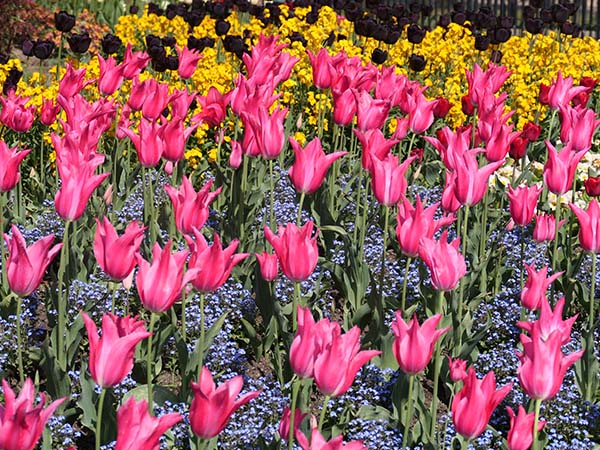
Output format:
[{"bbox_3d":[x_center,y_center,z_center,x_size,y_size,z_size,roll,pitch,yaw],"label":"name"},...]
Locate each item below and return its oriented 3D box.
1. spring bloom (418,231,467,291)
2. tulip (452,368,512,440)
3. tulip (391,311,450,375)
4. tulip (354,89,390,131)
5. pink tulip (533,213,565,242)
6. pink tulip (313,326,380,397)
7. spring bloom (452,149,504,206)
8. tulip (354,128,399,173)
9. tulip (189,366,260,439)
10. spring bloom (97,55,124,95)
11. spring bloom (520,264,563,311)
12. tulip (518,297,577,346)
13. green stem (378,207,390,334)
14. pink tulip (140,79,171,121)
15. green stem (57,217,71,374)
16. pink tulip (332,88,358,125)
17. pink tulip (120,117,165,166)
[{"bbox_3d":[0.206,0.051,2.580,0.067,0.083,0.064,-6,14,0],"label":"spring bloom"},{"bbox_3d":[0.225,0.221,2.200,0.074,0.084,0.070,0,16,0],"label":"tulip"},{"bbox_3d":[0.163,0.159,2.420,0.079,0.082,0.075,3,14,0],"label":"tulip"},{"bbox_3d":[0.153,-0.243,3.780,0.076,0.087,0.072,0,16,0],"label":"tulip"},{"bbox_3d":[0.433,0.004,3.100,0.057,0.048,0.054,0,14,0],"label":"pink tulip"},{"bbox_3d":[0.061,0.175,2.290,0.085,0.085,0.072,0,16,0],"label":"pink tulip"},{"bbox_3d":[0.280,-0.074,2.800,0.079,0.086,0.075,6,14,0],"label":"spring bloom"},{"bbox_3d":[0.137,-0.134,3.200,0.076,0.074,0.073,6,14,0],"label":"tulip"},{"bbox_3d":[-0.093,0.219,2.200,0.089,0.084,0.071,0,16,0],"label":"tulip"},{"bbox_3d":[-0.422,-0.336,3.980,0.060,0.086,0.057,7,13,0],"label":"spring bloom"},{"bbox_3d":[0.358,0.093,2.650,0.060,0.065,0.057,7,13,0],"label":"spring bloom"},{"bbox_3d":[0.336,0.140,2.420,0.081,0.082,0.073,0,16,0],"label":"tulip"},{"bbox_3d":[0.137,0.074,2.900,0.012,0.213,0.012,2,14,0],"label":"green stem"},{"bbox_3d":[-0.301,-0.262,3.720,0.061,0.085,0.058,6,14,0],"label":"pink tulip"},{"bbox_3d":[-0.371,0.114,2.800,0.015,0.252,0.015,0,16,0],"label":"green stem"},{"bbox_3d":[0.096,-0.250,3.800,0.053,0.078,0.053,0,16,0],"label":"pink tulip"},{"bbox_3d":[-0.298,-0.157,3.360,0.087,0.089,0.082,0,16,0],"label":"pink tulip"}]

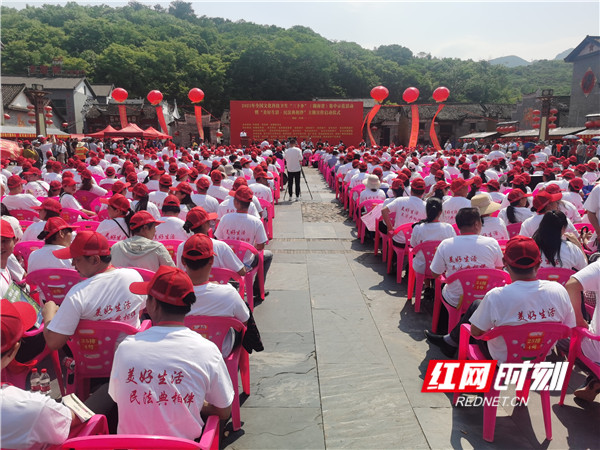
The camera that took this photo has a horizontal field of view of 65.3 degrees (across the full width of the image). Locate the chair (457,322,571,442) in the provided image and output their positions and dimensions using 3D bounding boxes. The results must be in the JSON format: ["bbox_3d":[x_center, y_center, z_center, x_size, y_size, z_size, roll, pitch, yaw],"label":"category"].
[{"bbox_3d":[1.297,0.872,2.873,0.540,0.755,0.520,0,10,0],"label":"chair"}]

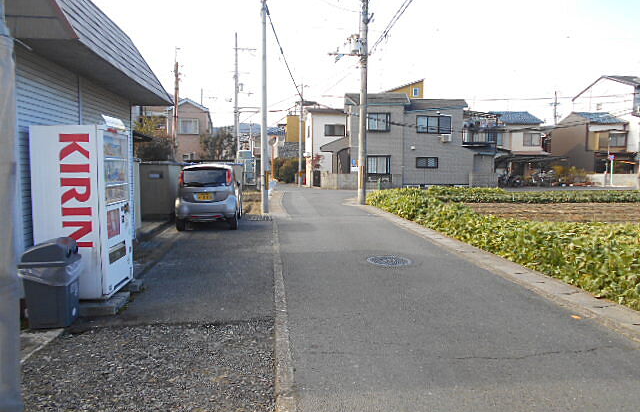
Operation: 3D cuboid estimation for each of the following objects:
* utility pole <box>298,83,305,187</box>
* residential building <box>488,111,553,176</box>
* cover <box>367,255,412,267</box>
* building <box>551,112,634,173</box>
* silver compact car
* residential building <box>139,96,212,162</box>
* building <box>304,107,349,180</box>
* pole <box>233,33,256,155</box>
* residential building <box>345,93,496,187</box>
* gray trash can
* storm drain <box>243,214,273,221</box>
[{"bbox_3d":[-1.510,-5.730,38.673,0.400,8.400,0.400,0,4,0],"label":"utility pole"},{"bbox_3d":[18.591,-5.671,46.604,4.600,7.000,7.500,0,4,0],"label":"residential building"},{"bbox_3d":[1.136,0.909,7.858,0.720,0.040,0.720,0,5,-6],"label":"cover"},{"bbox_3d":[26.591,-5.713,47.003,4.400,7.000,7.400,0,4,0],"label":"building"},{"bbox_3d":[-2.832,-0.308,12.646,1.475,1.600,3.395,-1,4,-7],"label":"silver compact car"},{"bbox_3d":[-11.811,-5.200,40.020,5.300,6.600,6.500,0,5,-6],"label":"residential building"},{"bbox_3d":[0.542,-5.028,41.235,3.600,6.600,6.000,-1,4,-6],"label":"building"},{"bbox_3d":[-6.395,-8.133,40.473,2.000,12.400,0.500,0,5,-6],"label":"pole"},{"bbox_3d":[7.592,-5.268,39.011,10.600,7.400,8.000,0,4,0],"label":"residential building"},{"bbox_3d":[-2.621,0.725,4.705,0.430,0.850,0.420,-1,5,-9],"label":"gray trash can"},{"bbox_3d":[-1.805,0.385,13.952,0.870,0.050,1.150,0,5,-6],"label":"storm drain"}]

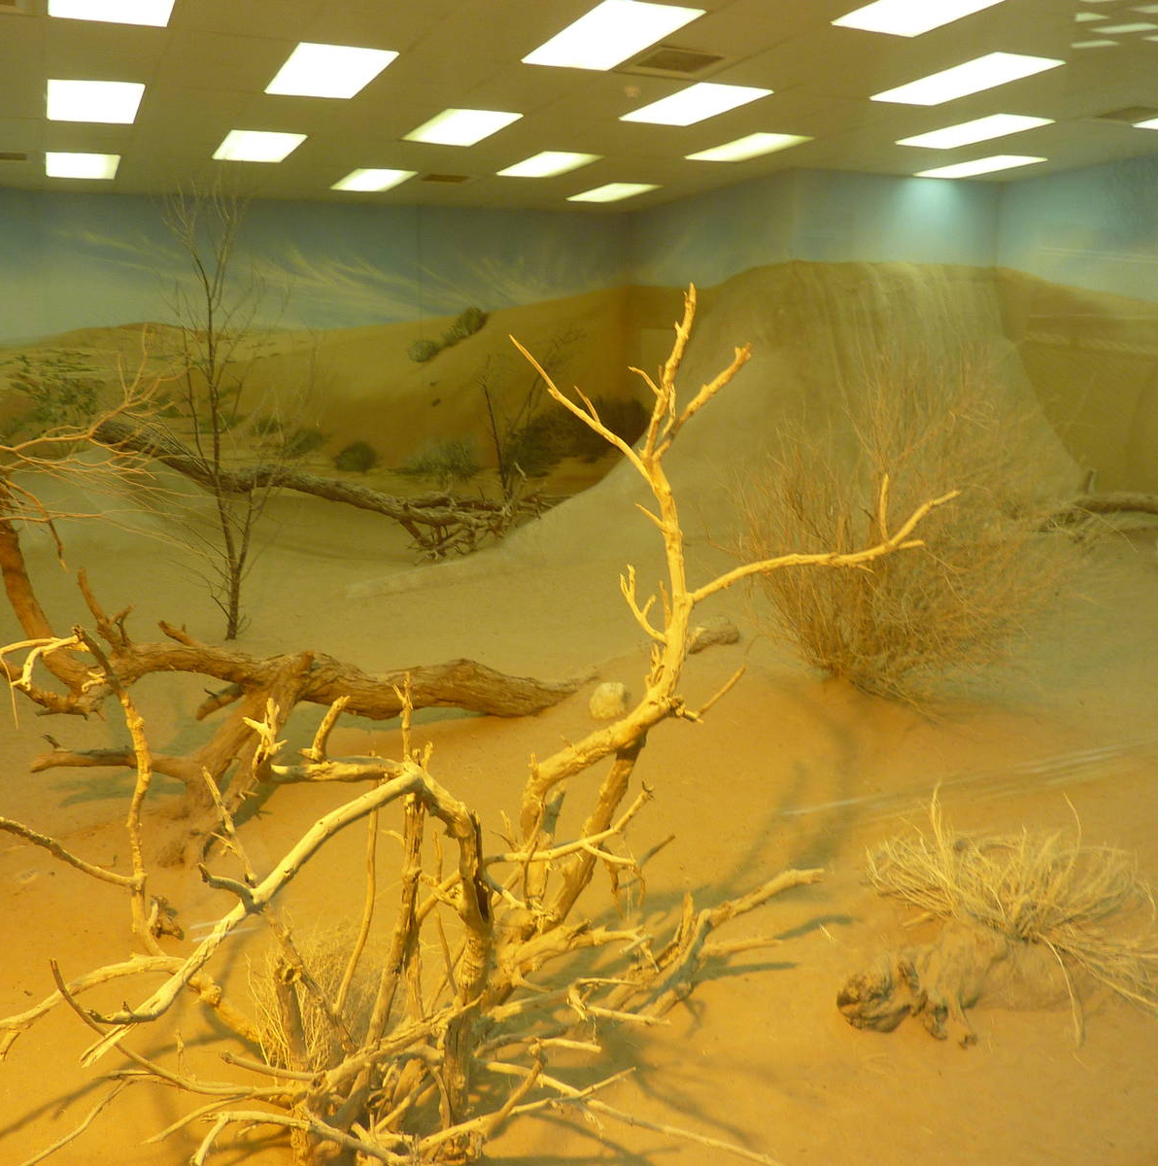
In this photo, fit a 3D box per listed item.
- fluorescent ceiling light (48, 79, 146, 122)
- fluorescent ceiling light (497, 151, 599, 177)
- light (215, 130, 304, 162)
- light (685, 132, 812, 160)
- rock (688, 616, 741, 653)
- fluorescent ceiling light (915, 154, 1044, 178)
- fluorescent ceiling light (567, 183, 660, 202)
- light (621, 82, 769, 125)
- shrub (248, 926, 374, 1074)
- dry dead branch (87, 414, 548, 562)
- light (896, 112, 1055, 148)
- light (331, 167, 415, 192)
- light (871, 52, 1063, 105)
[{"bbox_3d":[-3.059,-3.050,7.083,0.570,0.070,1.160,-6,12,-24],"label":"fluorescent ceiling light"},{"bbox_3d":[-0.267,-3.606,9.680,0.560,0.070,1.160,-6,12,-24],"label":"fluorescent ceiling light"},{"bbox_3d":[-2.475,-3.381,8.653,0.570,0.070,1.160,-6,12,-24],"label":"light"},{"bbox_3d":[1.359,-3.524,9.056,0.570,0.070,1.160,-6,12,-24],"label":"light"},{"bbox_3d":[0.725,0.268,6.117,0.280,0.160,0.190,0,11,7],"label":"rock"},{"bbox_3d":[3.676,-3.819,10.308,0.560,0.070,1.160,-6,12,-24],"label":"fluorescent ceiling light"},{"bbox_3d":[0.338,-3.939,11.332,0.560,0.070,1.160,-6,12,-24],"label":"fluorescent ceiling light"},{"bbox_3d":[0.758,-3.200,7.481,0.570,0.070,1.160,-6,12,-24],"label":"light"},{"bbox_3d":[-0.576,0.903,2.454,0.320,0.310,0.300,-1,11,0],"label":"shrub"},{"bbox_3d":[-2.218,-0.888,9.872,3.600,1.100,0.750,-4,11,-11],"label":"dry dead branch"},{"bbox_3d":[2.970,-3.418,8.472,0.570,0.070,1.160,-6,12,-24],"label":"light"},{"bbox_3d":[-1.879,-3.688,10.236,0.570,0.070,1.160,-6,12,-24],"label":"light"},{"bbox_3d":[2.405,-3.158,7.043,0.560,0.070,1.160,-6,12,-24],"label":"light"}]

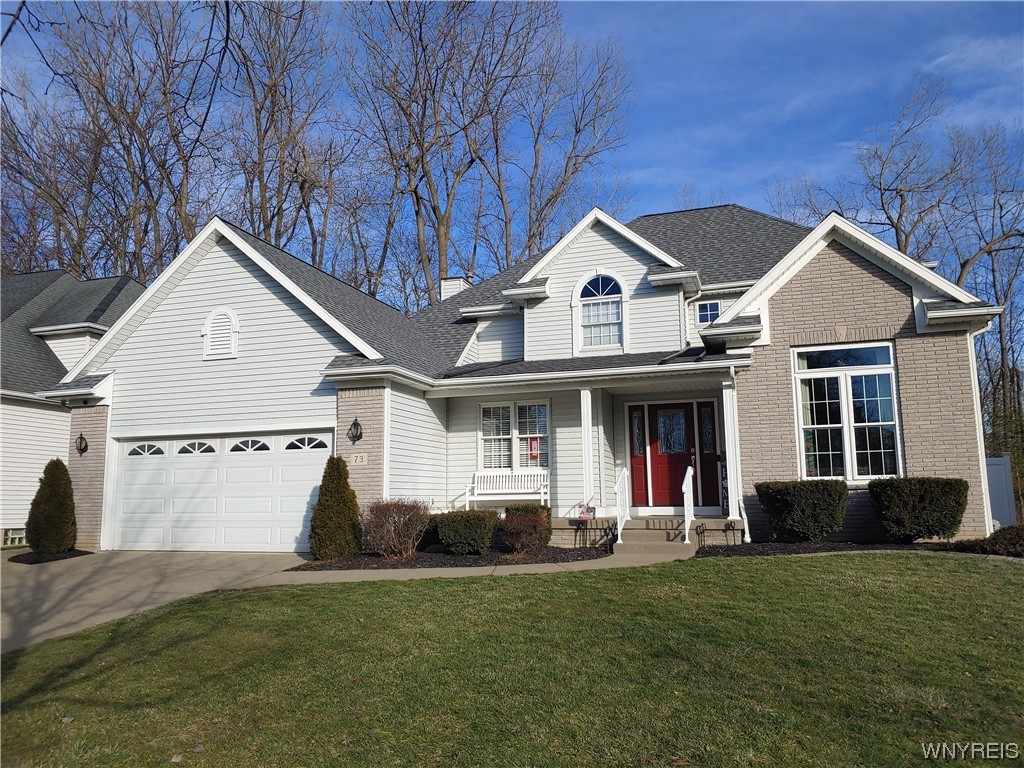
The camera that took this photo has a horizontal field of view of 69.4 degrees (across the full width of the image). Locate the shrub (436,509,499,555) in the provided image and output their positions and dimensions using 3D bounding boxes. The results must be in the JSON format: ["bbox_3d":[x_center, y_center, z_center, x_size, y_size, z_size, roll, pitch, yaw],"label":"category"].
[{"bbox_3d":[-0.704,2.342,11.736,0.956,0.691,0.860,-3,-9,18],"label":"shrub"}]

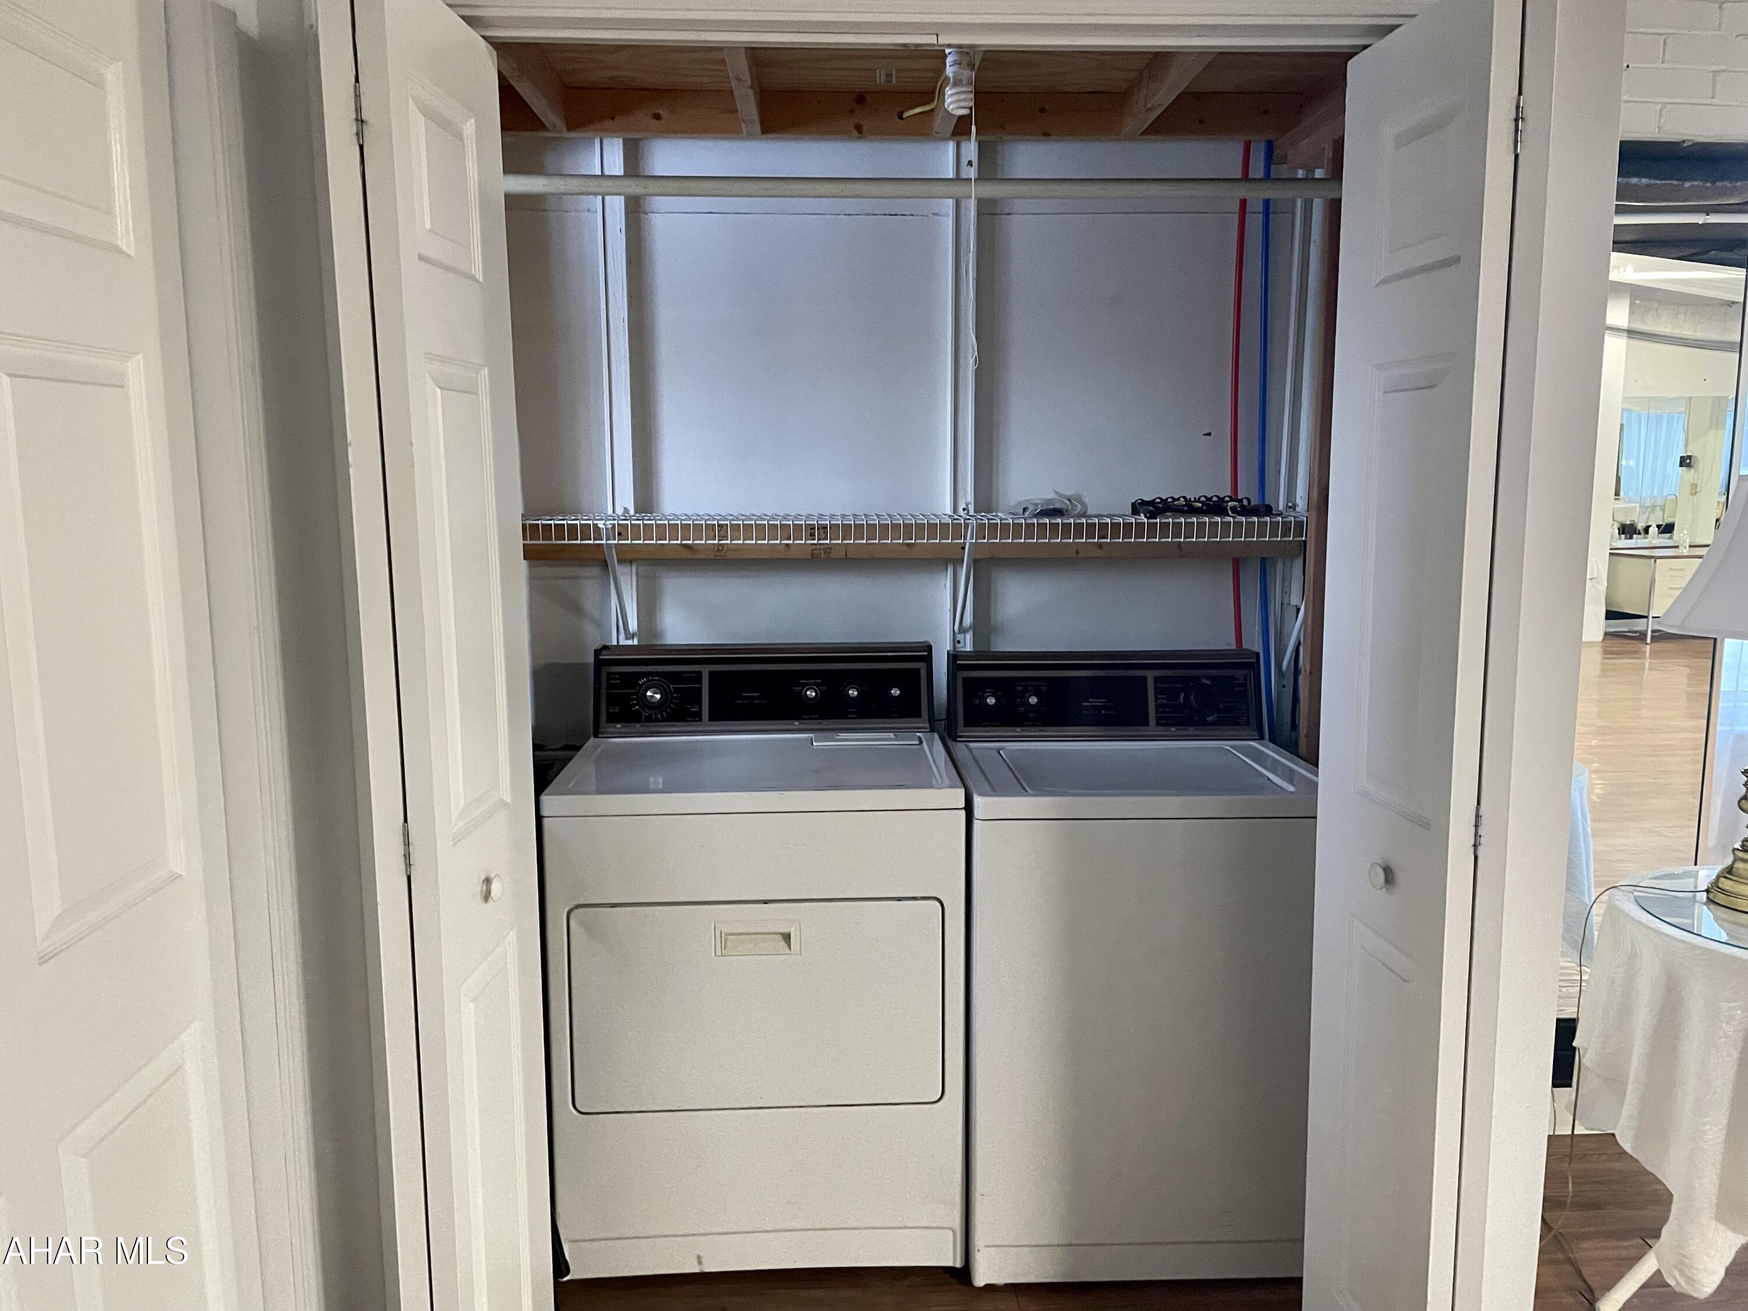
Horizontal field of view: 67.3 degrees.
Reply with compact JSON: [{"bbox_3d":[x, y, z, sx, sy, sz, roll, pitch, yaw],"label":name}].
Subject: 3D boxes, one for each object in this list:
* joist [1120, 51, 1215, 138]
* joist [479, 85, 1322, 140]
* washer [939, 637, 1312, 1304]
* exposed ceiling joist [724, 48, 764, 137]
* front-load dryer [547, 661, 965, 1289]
[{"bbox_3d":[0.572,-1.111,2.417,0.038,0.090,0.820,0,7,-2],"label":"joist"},{"bbox_3d":[0.034,-1.161,2.825,1.792,0.090,0.040,0,7,-2],"label":"joist"},{"bbox_3d":[0.503,0.565,2.647,0.675,1.089,0.660,0,7,-1],"label":"washer"},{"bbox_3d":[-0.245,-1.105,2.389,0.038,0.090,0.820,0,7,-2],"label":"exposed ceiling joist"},{"bbox_3d":[-0.224,0.560,2.685,0.741,1.095,0.690,-1,7,-3],"label":"front-load dryer"}]

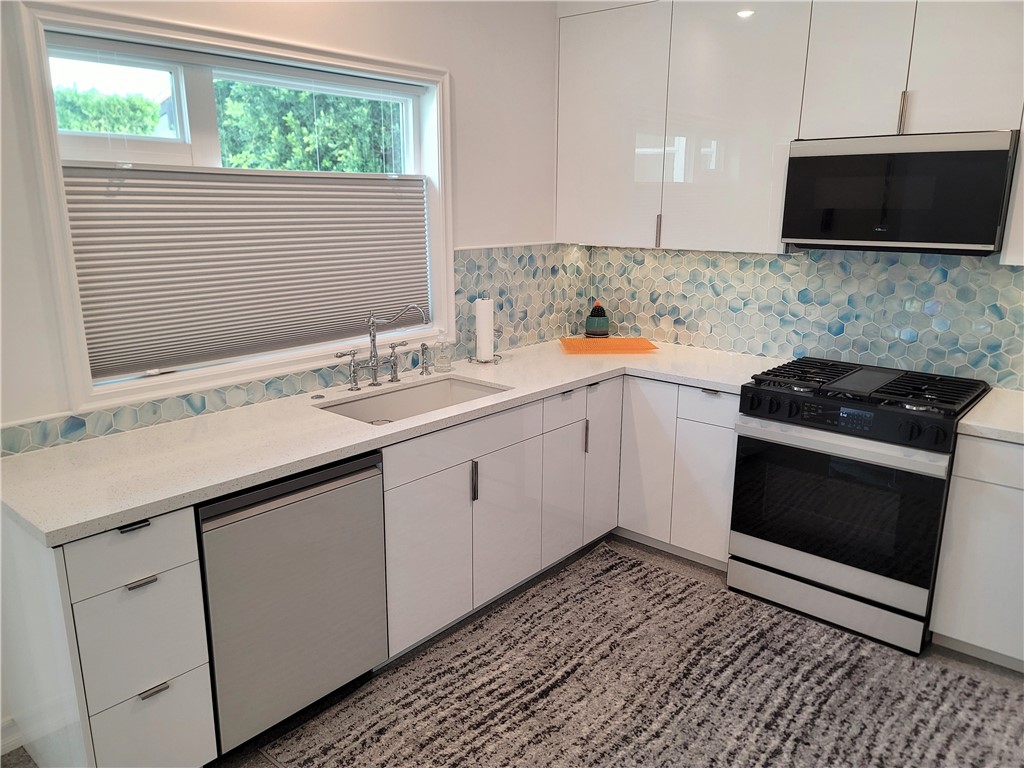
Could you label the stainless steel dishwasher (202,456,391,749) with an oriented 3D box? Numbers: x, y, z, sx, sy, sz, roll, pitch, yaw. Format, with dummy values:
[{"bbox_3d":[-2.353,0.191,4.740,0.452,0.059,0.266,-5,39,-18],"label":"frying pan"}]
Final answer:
[{"bbox_3d":[-0.837,0.611,2.432,0.600,0.795,0.605,12,18,39],"label":"stainless steel dishwasher"}]

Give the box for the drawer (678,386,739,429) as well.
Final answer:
[{"bbox_3d":[1.016,0.060,3.350,0.300,0.147,0.480,12,18,39],"label":"drawer"}]

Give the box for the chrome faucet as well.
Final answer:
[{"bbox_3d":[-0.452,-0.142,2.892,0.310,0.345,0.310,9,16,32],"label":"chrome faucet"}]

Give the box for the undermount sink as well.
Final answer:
[{"bbox_3d":[-0.357,0.166,2.866,0.400,0.220,0.720,12,18,39],"label":"undermount sink"}]

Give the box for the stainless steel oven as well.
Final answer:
[{"bbox_3d":[1.420,0.451,3.090,0.760,0.940,0.670,12,18,39],"label":"stainless steel oven"}]

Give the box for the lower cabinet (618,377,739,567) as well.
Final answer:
[{"bbox_3d":[0.938,0.350,3.562,0.600,0.810,0.600,12,18,39],"label":"lower cabinet"}]

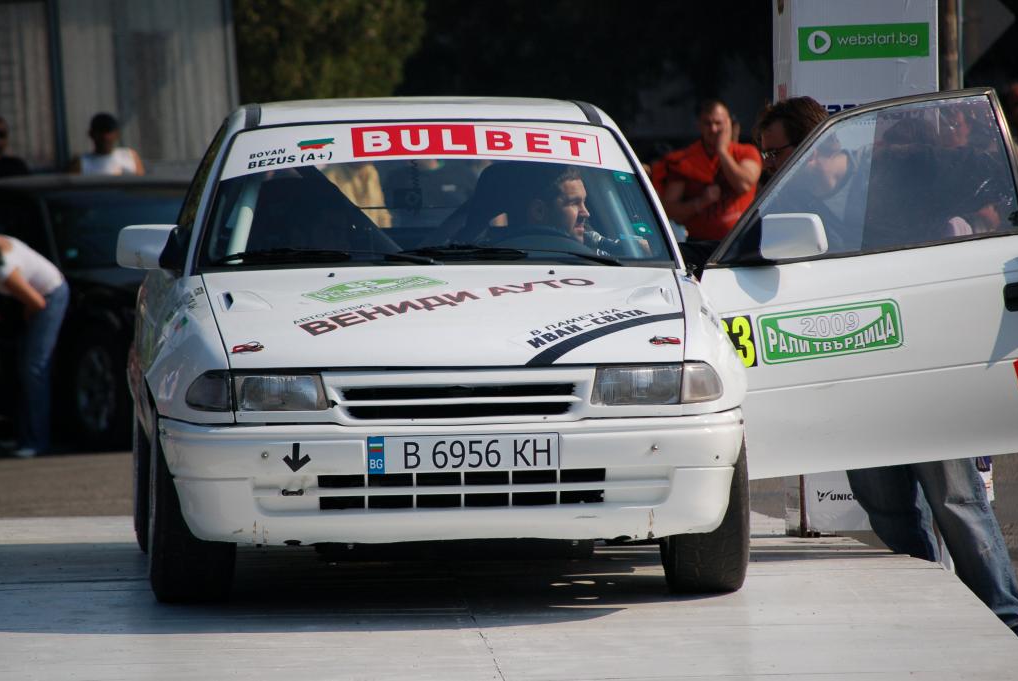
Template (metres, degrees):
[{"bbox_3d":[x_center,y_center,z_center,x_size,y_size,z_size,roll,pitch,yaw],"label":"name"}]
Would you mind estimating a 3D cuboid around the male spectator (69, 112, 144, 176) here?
[{"bbox_3d":[-2.262,-0.413,48.028,0.500,1.730,0.320,-2,2,-24],"label":"male spectator"}]

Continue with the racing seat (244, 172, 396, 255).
[{"bbox_3d":[-0.569,-0.027,25.208,0.540,0.950,0.600,-1,2,-3],"label":"racing seat"}]

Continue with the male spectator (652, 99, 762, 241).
[{"bbox_3d":[0.992,-0.289,41.529,0.560,1.770,0.360,-1,2,6],"label":"male spectator"}]

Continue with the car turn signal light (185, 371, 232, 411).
[{"bbox_3d":[-0.818,0.136,23.200,0.125,0.110,0.110,-1,1,2],"label":"car turn signal light"}]

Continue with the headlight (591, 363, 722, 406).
[{"bbox_3d":[0.404,0.121,23.376,0.355,0.110,0.200,-1,2,-3],"label":"headlight"}]

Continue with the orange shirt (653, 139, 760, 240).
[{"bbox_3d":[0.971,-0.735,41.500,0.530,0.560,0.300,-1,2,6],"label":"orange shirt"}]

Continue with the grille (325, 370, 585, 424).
[{"bbox_3d":[-0.143,0.153,23.244,0.715,0.140,0.080,-1,2,-3],"label":"grille"}]

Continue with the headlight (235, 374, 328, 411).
[{"bbox_3d":[-0.624,0.142,23.285,0.255,0.105,0.140,-1,2,-3],"label":"headlight"}]

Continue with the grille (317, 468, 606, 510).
[{"bbox_3d":[-0.128,0.405,23.158,0.780,0.100,0.050,-1,2,-3],"label":"grille"}]

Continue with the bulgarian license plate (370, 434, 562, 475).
[{"bbox_3d":[-0.123,0.309,23.120,0.520,0.110,0.012,-1,2,-3],"label":"bulgarian license plate"}]

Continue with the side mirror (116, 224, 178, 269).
[{"bbox_3d":[-1.037,-0.268,24.530,0.180,0.130,0.110,-1,2,-3],"label":"side mirror"}]

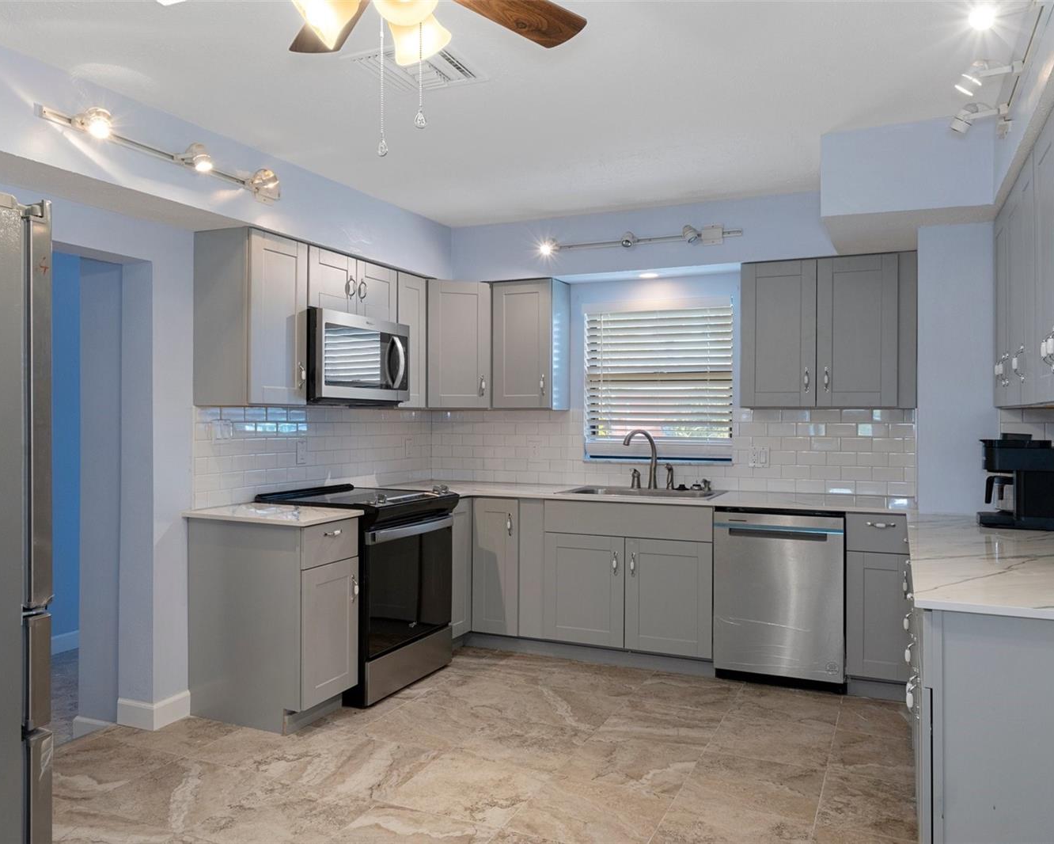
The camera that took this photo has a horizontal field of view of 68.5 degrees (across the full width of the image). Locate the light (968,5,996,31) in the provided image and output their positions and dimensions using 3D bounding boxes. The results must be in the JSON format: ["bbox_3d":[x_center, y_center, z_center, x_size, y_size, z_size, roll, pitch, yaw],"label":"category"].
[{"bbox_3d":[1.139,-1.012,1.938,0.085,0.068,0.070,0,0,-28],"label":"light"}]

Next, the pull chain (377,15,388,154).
[{"bbox_3d":[-0.280,-0.651,1.500,0.018,0.272,0.018,0,0,0],"label":"pull chain"}]

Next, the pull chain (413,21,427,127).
[{"bbox_3d":[-0.197,-0.644,1.430,0.026,0.207,0.022,0,0,0],"label":"pull chain"}]

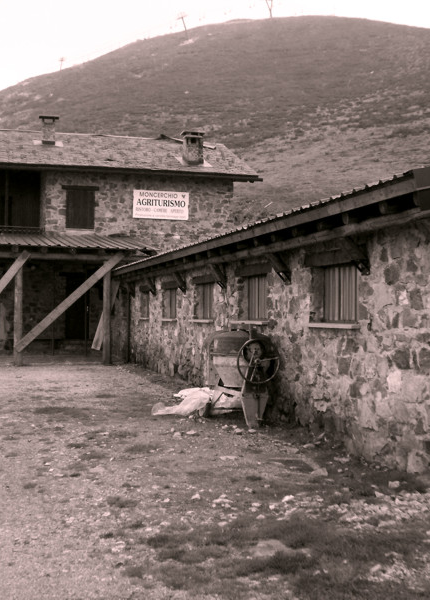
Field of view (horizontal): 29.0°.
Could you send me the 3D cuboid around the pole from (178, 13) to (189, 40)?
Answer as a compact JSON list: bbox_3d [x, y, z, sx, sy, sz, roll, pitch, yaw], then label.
[{"bbox_3d":[-7.885,-69.989,213.692,2.600,7.400,0.600,-16,-3,21],"label":"pole"}]

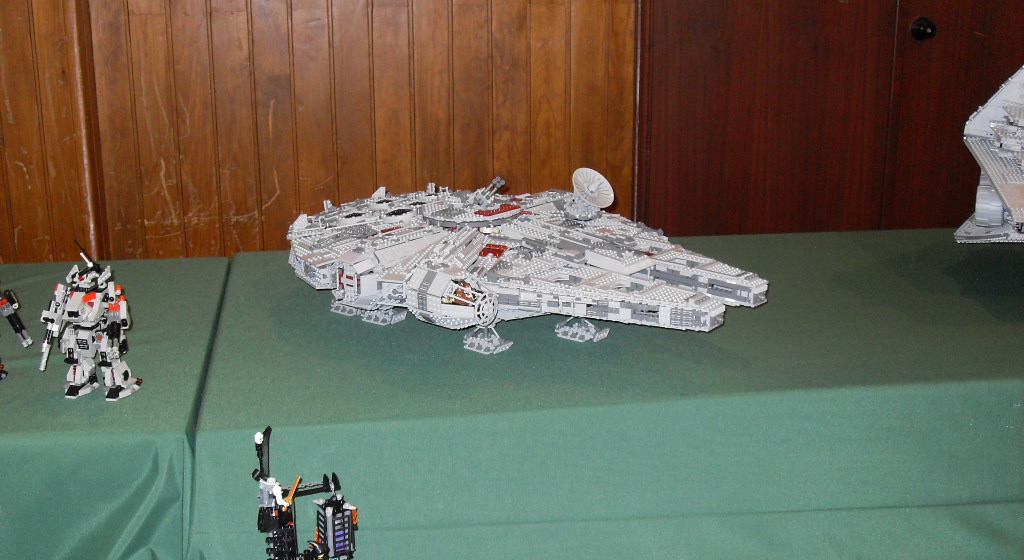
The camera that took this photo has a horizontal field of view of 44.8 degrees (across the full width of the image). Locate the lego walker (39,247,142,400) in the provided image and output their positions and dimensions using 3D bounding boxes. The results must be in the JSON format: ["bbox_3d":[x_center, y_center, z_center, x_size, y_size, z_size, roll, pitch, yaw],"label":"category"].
[{"bbox_3d":[-0.564,0.055,1.666,0.112,0.203,0.080,3,16,16],"label":"lego walker"}]

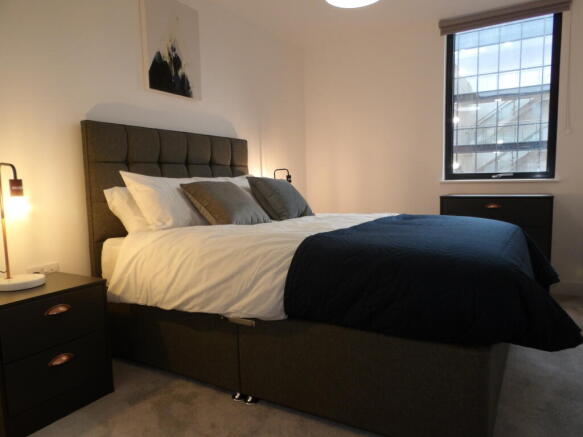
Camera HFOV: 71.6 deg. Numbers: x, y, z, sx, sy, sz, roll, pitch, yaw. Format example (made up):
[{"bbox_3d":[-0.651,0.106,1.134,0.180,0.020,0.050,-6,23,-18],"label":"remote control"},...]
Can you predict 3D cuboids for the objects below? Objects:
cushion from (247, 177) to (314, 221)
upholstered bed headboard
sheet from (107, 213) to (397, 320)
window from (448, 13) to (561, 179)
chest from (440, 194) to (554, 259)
[{"bbox_3d":[-0.074,-0.154,3.077,0.430,0.400,0.140,-7,-25,-46],"label":"cushion"},{"bbox_3d":[-0.764,0.062,2.971,0.080,1.350,1.490,2,6,30],"label":"upholstered bed headboard"},{"bbox_3d":[0.150,0.228,2.443,2.000,0.340,1.500,2,6,30],"label":"sheet"},{"bbox_3d":[1.836,-1.023,3.573,0.870,1.350,0.080,2,6,30],"label":"window"},{"bbox_3d":[1.724,0.228,3.447,0.810,0.840,0.420,2,6,30],"label":"chest"}]

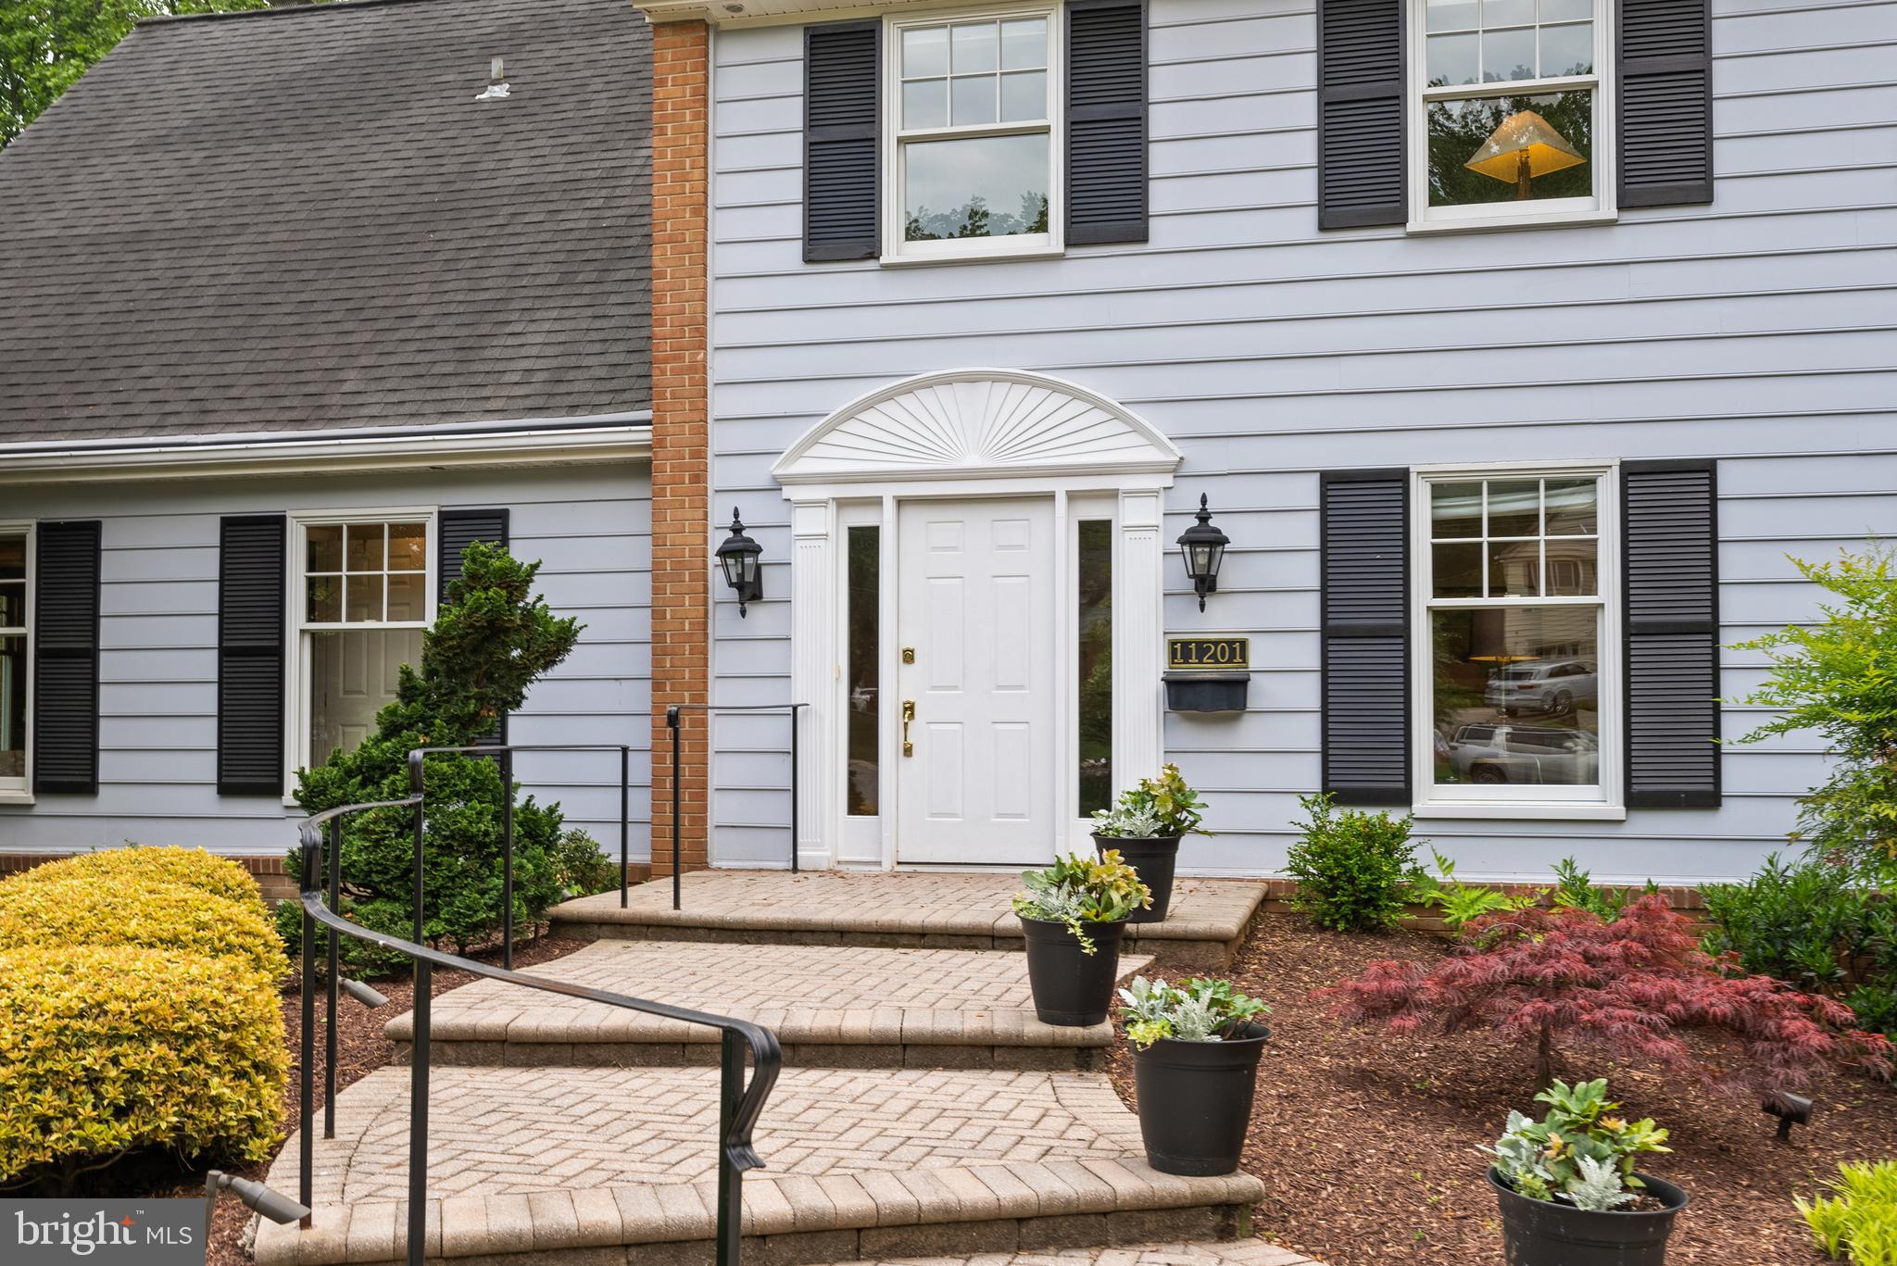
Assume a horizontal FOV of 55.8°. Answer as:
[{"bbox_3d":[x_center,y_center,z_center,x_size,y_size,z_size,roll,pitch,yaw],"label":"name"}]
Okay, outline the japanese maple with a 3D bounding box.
[{"bbox_3d":[2.045,1.139,5.550,1.700,0.680,1.420,-1,-2,13],"label":"japanese maple"}]

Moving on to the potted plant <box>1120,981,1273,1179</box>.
[{"bbox_3d":[0.652,1.149,4.720,0.420,0.500,0.410,-1,-2,13],"label":"potted plant"}]

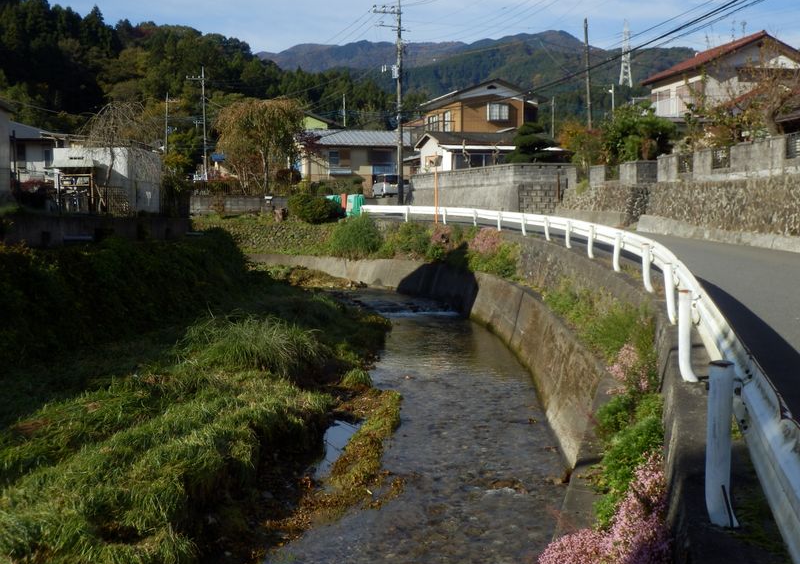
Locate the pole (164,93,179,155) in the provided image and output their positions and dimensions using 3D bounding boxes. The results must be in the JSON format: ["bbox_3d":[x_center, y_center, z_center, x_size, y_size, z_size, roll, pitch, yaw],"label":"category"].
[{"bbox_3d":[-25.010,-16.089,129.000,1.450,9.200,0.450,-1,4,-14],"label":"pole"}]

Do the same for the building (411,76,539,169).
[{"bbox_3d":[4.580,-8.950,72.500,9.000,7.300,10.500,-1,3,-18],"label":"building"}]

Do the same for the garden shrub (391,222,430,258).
[{"bbox_3d":[0.454,-1.774,51.000,1.750,1.550,1.550,0,4,0],"label":"garden shrub"}]

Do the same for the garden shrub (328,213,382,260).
[{"bbox_3d":[-2.050,-2.050,53.000,2.500,2.000,2.300,0,3,0],"label":"garden shrub"}]

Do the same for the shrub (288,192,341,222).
[{"bbox_3d":[-4.183,-3.579,57.000,2.600,1.500,2.200,0,4,0],"label":"shrub"}]

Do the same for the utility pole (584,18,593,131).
[{"bbox_3d":[12.400,-12.250,77.000,0.320,10.000,0.320,-3,4,0],"label":"utility pole"}]

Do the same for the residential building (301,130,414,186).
[{"bbox_3d":[-3.590,-9.265,91.000,8.300,5.000,7.200,-2,4,-18],"label":"residential building"}]

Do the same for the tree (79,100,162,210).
[{"bbox_3d":[-12.569,-5.666,53.000,3.600,4.950,3.500,0,4,0],"label":"tree"}]

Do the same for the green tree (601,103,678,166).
[{"bbox_3d":[10.320,-6.170,51.000,3.300,3.200,3.100,0,3,0],"label":"green tree"}]

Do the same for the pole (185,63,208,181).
[{"bbox_3d":[-16.838,-13.096,98.000,1.650,9.800,0.450,-2,4,-20],"label":"pole"}]

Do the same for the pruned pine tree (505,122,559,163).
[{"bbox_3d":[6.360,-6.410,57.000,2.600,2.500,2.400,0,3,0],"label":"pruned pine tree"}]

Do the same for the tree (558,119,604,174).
[{"bbox_3d":[8.440,-6.200,54.500,2.300,2.700,2.200,0,3,0],"label":"tree"}]

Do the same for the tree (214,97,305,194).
[{"bbox_3d":[-7.990,-7.760,67.000,5.100,5.600,4.900,0,3,0],"label":"tree"}]

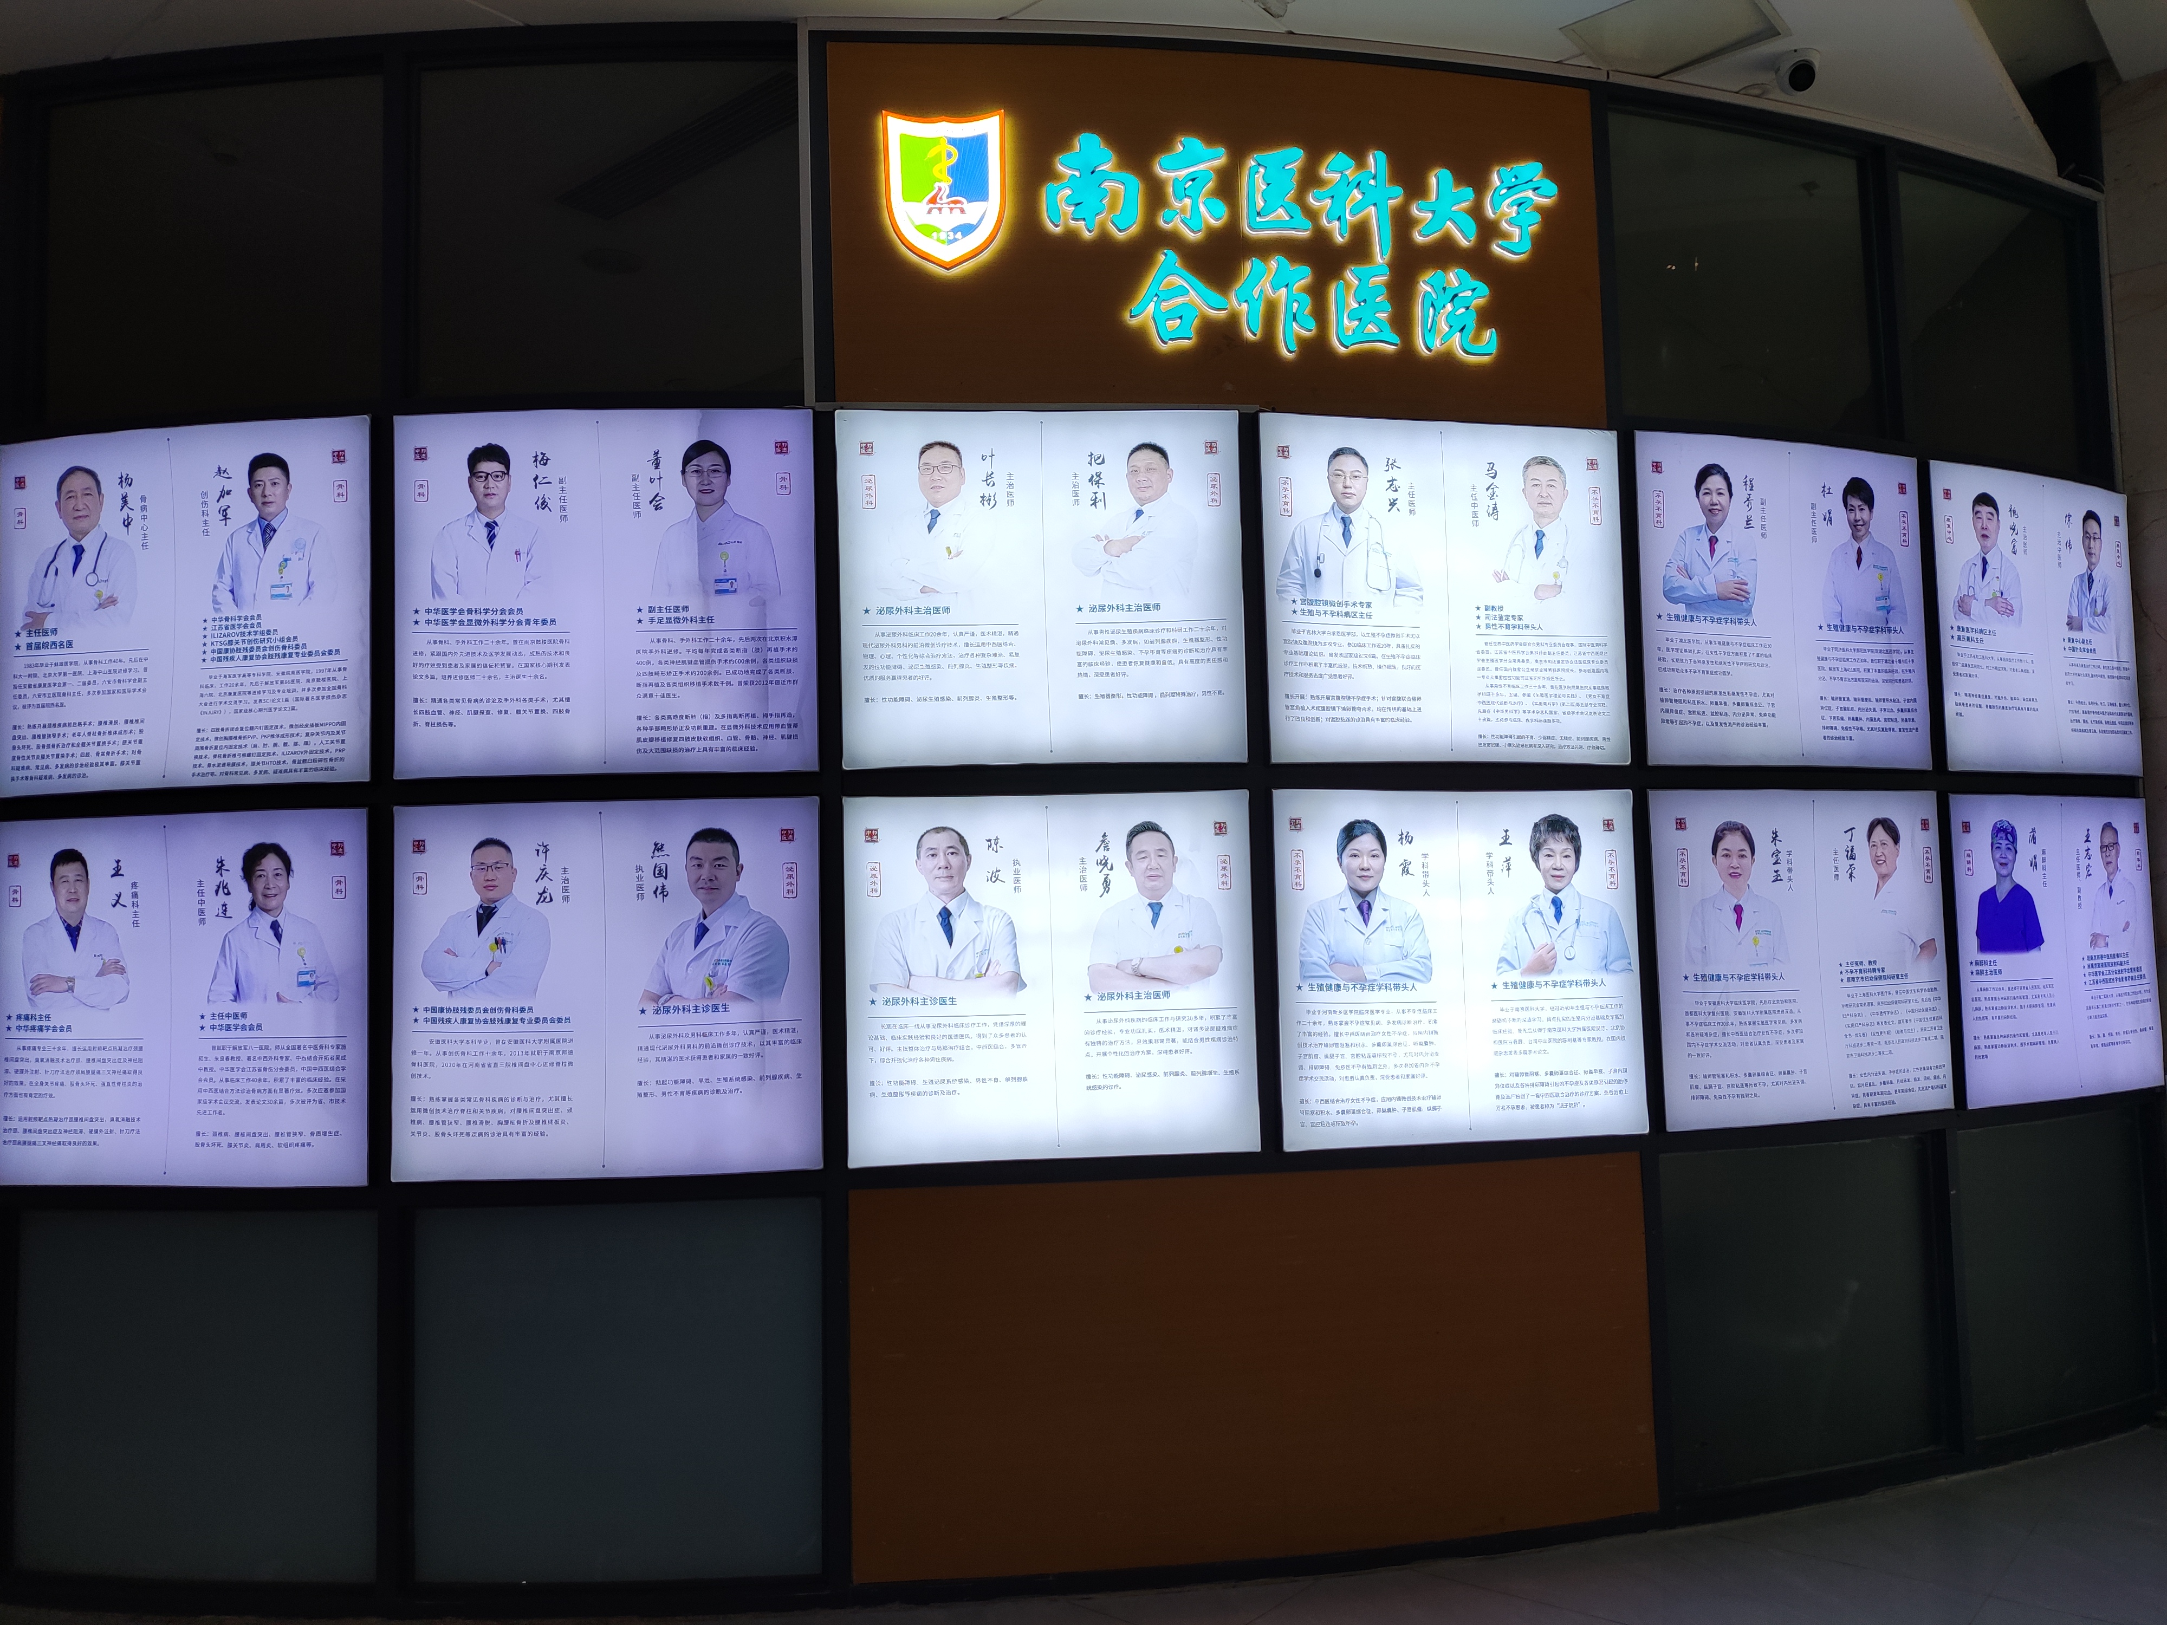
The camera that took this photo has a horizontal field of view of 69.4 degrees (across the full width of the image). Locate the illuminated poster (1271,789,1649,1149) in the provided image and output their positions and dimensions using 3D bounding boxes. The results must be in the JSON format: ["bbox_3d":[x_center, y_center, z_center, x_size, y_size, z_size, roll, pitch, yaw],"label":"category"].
[{"bbox_3d":[0.888,0.354,3.636,0.913,0.818,0.050,0,-4,-13],"label":"illuminated poster"}]

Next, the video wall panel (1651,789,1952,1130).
[{"bbox_3d":[1.813,0.353,3.908,0.907,0.821,0.050,0,-4,-20],"label":"video wall panel"}]

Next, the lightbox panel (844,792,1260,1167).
[{"bbox_3d":[-0.067,0.362,3.471,0.912,0.811,0.050,-1,-4,-6],"label":"lightbox panel"}]

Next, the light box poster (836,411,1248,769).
[{"bbox_3d":[-0.088,-0.511,3.531,0.915,0.813,0.050,-1,-4,-6],"label":"light box poster"}]

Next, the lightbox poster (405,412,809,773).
[{"bbox_3d":[-1.067,-0.489,3.478,0.939,0.815,0.050,-1,-4,0],"label":"lightbox poster"}]

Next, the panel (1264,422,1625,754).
[{"bbox_3d":[0.868,-0.522,3.696,0.916,0.818,0.050,0,-4,-13],"label":"panel"}]

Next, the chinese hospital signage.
[{"bbox_3d":[0.355,-1.357,3.664,1.871,0.847,0.090,-1,-4,-10],"label":"chinese hospital signage"}]

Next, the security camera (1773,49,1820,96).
[{"bbox_3d":[1.767,-1.828,3.871,0.108,0.090,0.108,-1,-4,-10],"label":"security camera"}]

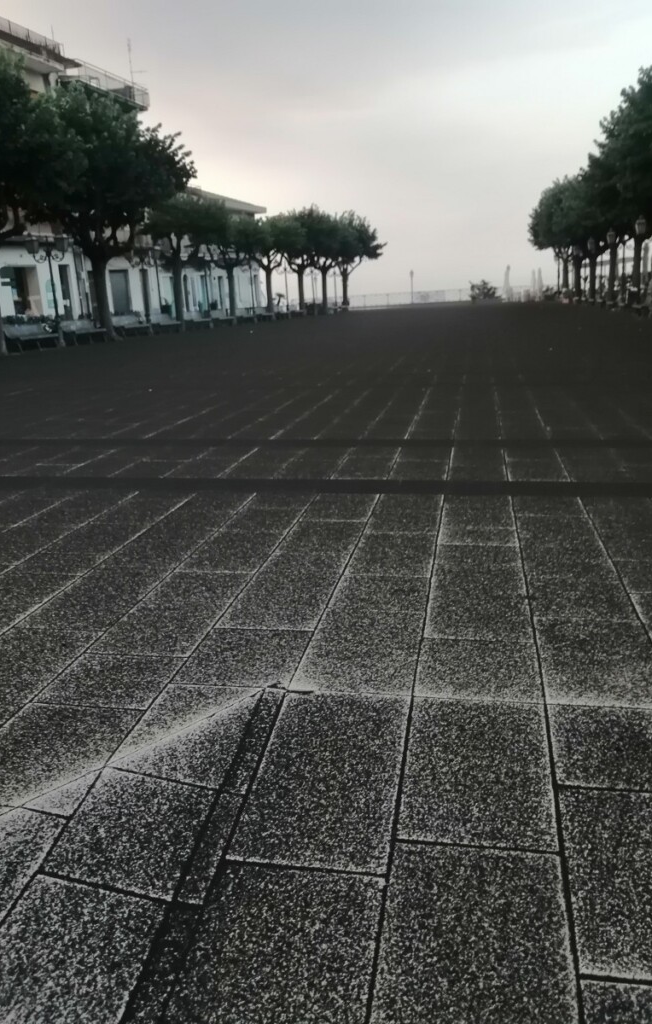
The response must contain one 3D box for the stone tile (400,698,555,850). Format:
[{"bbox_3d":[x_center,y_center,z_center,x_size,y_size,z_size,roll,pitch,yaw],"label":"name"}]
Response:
[{"bbox_3d":[0.427,0.728,2.168,0.407,0.040,0.590,0,22,11],"label":"stone tile"}]

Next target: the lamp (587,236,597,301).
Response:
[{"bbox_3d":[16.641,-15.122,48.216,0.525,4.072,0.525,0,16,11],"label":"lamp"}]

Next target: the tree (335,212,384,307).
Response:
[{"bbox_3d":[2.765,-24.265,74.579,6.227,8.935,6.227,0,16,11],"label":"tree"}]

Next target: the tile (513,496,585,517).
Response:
[{"bbox_3d":[1.296,-0.013,4.510,0.389,0.050,0.425,0,16,11],"label":"tile"}]

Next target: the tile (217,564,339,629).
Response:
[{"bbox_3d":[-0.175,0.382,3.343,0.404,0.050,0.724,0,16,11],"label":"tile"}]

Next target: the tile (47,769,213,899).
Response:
[{"bbox_3d":[-0.493,0.839,2.005,0.344,0.040,0.368,5,23,8],"label":"tile"}]

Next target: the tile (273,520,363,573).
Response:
[{"bbox_3d":[-0.035,0.176,4.067,0.404,0.050,0.742,0,16,11],"label":"tile"}]

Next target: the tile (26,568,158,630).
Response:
[{"bbox_3d":[-1.000,0.398,3.436,0.401,0.050,0.736,0,16,11],"label":"tile"}]

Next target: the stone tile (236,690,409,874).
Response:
[{"bbox_3d":[0.014,0.740,2.160,0.395,0.050,0.686,0,22,11],"label":"stone tile"}]

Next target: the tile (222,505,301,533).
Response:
[{"bbox_3d":[-0.364,0.066,4.528,0.398,0.050,0.480,0,16,11],"label":"tile"}]

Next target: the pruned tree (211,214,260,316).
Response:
[{"bbox_3d":[-5.643,-15.265,48.255,3.907,6.579,3.907,0,16,11],"label":"pruned tree"}]

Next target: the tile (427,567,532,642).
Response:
[{"bbox_3d":[0.629,0.385,3.185,0.401,0.050,0.779,0,16,11],"label":"tile"}]

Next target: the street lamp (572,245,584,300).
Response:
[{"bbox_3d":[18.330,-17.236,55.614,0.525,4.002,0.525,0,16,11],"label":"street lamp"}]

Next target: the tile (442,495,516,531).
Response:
[{"bbox_3d":[0.879,0.018,4.476,0.401,0.050,0.681,0,16,11],"label":"tile"}]

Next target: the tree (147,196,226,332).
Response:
[{"bbox_3d":[-7.452,-13.342,41.090,4.612,6.901,4.612,0,16,11],"label":"tree"}]

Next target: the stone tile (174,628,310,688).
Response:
[{"bbox_3d":[-0.292,0.547,2.829,0.413,0.040,0.455,0,16,11],"label":"stone tile"}]

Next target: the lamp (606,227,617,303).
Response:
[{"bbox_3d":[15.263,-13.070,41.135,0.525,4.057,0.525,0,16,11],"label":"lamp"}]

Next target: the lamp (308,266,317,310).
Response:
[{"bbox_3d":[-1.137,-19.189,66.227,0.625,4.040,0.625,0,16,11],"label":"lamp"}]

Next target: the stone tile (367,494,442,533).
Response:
[{"bbox_3d":[0.472,0.027,4.518,0.395,0.050,0.807,0,16,11],"label":"stone tile"}]

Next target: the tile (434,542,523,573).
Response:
[{"bbox_3d":[0.732,0.234,3.715,0.401,0.050,0.328,0,16,11],"label":"tile"}]

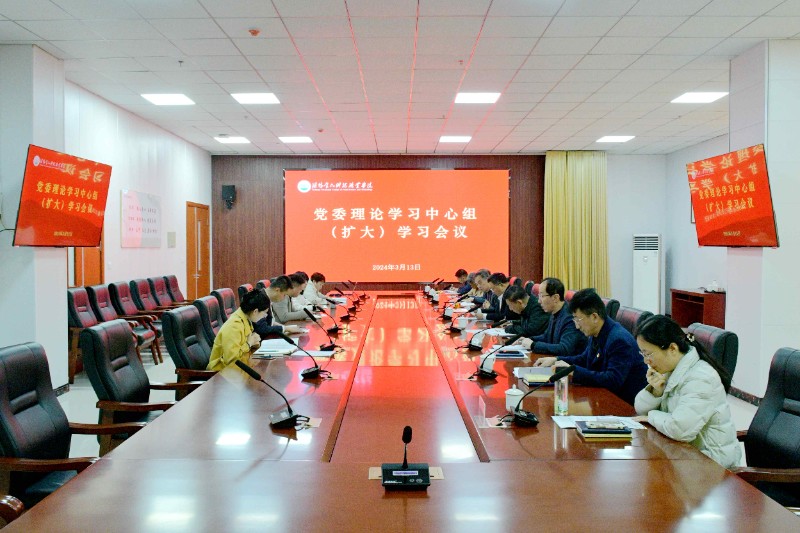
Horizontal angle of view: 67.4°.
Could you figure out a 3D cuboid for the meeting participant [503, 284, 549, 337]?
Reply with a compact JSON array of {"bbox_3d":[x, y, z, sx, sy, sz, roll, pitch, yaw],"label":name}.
[{"bbox_3d":[1.215,0.730,5.235,0.780,1.200,0.520,0,2,0],"label":"meeting participant"}]

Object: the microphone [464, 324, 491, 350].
[{"bbox_3d":[0.623,0.489,4.342,0.280,0.220,0.140,0,2,0],"label":"microphone"}]

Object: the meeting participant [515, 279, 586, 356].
[{"bbox_3d":[1.210,0.750,4.620,0.680,1.320,0.540,0,1,0],"label":"meeting participant"}]

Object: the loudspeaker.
[{"bbox_3d":[-3.591,-1.467,12.553,0.280,0.460,0.280,-1,2,-12],"label":"loudspeaker"}]

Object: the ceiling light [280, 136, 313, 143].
[{"bbox_3d":[-1.962,-2.387,11.323,0.590,0.050,0.580,0,2,0],"label":"ceiling light"}]

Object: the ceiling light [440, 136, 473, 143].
[{"bbox_3d":[1.043,-2.394,11.326,0.590,0.050,0.580,0,2,0],"label":"ceiling light"}]

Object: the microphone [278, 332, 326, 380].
[{"bbox_3d":[-0.630,0.547,3.720,0.275,0.260,0.160,0,1,0],"label":"microphone"}]

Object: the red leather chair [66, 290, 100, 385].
[{"bbox_3d":[-3.540,0.797,7.140,0.700,1.100,0.610,0,1,0],"label":"red leather chair"}]

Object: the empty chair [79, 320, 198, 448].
[{"bbox_3d":[-1.604,0.923,3.910,0.700,1.080,0.610,0,2,0],"label":"empty chair"}]

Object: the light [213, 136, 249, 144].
[{"bbox_3d":[-3.394,-2.552,12.021,0.600,0.060,0.600,0,2,0],"label":"light"}]

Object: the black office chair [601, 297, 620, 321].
[{"bbox_3d":[1.604,0.814,5.440,0.700,1.020,0.630,0,2,0],"label":"black office chair"}]

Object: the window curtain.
[{"bbox_3d":[3.986,-0.781,13.559,1.500,3.600,0.200,0,2,0],"label":"window curtain"}]

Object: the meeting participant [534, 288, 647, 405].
[{"bbox_3d":[1.236,0.796,3.811,0.800,1.330,0.540,0,2,0],"label":"meeting participant"}]

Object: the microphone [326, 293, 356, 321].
[{"bbox_3d":[-0.690,0.479,6.750,0.275,0.245,0.160,0,1,0],"label":"microphone"}]

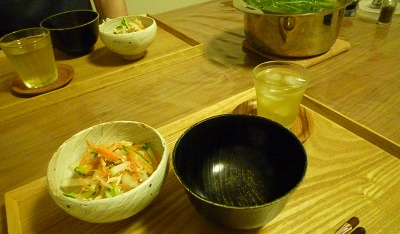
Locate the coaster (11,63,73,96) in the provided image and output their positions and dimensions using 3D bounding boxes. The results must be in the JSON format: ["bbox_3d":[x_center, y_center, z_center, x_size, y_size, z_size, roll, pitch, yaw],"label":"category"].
[{"bbox_3d":[-0.297,-0.072,0.555,0.112,0.008,0.112,-24,41,-23],"label":"coaster"}]

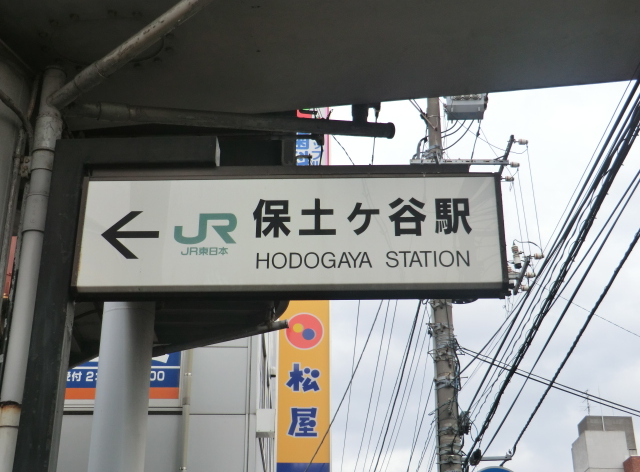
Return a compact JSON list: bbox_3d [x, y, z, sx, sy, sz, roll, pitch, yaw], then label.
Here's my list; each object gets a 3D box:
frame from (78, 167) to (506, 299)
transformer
[{"bbox_3d":[-0.110,-0.004,3.834,1.610,0.500,0.100,-1,-25,2],"label":"frame"},{"bbox_3d":[2.453,-2.203,17.352,0.680,0.480,0.380,0,-25,0],"label":"transformer"}]

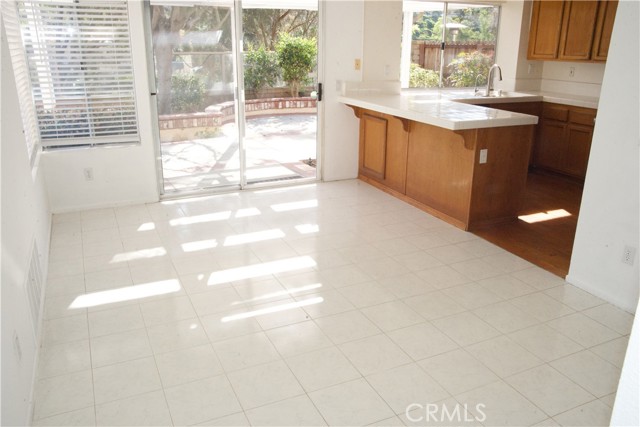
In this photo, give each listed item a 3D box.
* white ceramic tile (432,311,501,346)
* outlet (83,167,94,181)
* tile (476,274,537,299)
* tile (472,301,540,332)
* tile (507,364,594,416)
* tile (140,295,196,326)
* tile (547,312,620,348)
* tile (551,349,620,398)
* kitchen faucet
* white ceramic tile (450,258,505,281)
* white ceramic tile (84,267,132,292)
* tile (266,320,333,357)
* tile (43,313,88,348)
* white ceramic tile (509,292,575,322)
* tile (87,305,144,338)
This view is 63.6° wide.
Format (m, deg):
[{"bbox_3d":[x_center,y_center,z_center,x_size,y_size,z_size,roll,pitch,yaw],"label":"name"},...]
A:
[{"bbox_3d":[0.825,0.654,2.937,0.297,0.010,0.297,-8,20,-24],"label":"white ceramic tile"},{"bbox_3d":[-2.165,-0.369,4.822,0.072,0.116,0.012,-8,20,-24],"label":"outlet"},{"bbox_3d":[1.254,0.493,3.465,0.300,0.010,0.300,-8,20,-23],"label":"tile"},{"bbox_3d":[1.096,0.616,3.058,0.297,0.010,0.297,-8,20,-24],"label":"tile"},{"bbox_3d":[1.075,0.828,2.429,0.297,0.010,0.297,-8,20,-24],"label":"tile"},{"bbox_3d":[-0.923,0.606,3.188,0.302,0.010,0.302,-8,20,-23],"label":"tile"},{"bbox_3d":[1.526,0.678,2.974,0.302,0.010,0.302,-8,20,-23],"label":"tile"},{"bbox_3d":[1.360,0.797,2.579,0.300,0.010,0.300,-8,20,-24],"label":"tile"},{"bbox_3d":[2.046,-1.548,5.972,0.080,0.360,0.220,-8,20,-24],"label":"kitchen faucet"},{"bbox_3d":[1.147,0.416,3.765,0.302,0.010,0.302,-8,20,-23],"label":"white ceramic tile"},{"bbox_3d":[-1.427,0.449,3.485,0.297,0.010,0.297,-8,20,-24],"label":"white ceramic tile"},{"bbox_3d":[-0.115,0.695,2.859,0.300,0.010,0.300,-8,20,-24],"label":"tile"},{"bbox_3d":[-1.410,0.656,2.874,0.212,0.010,0.297,-8,20,-24],"label":"tile"},{"bbox_3d":[1.380,0.582,3.202,0.300,0.010,0.300,-8,20,-23],"label":"white ceramic tile"},{"bbox_3d":[-1.194,0.632,3.028,0.300,0.010,0.300,-8,20,-24],"label":"tile"}]

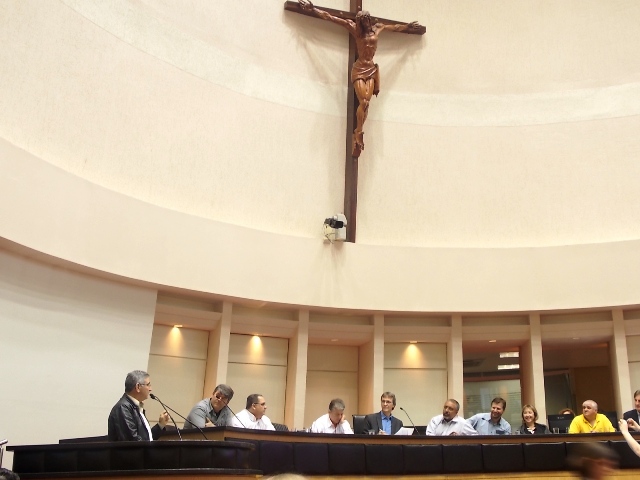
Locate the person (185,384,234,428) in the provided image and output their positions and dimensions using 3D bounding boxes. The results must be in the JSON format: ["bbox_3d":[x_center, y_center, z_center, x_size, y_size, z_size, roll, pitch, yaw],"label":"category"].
[{"bbox_3d":[-1.263,2.171,9.208,0.600,1.270,0.750,8,-21,-13],"label":"person"}]

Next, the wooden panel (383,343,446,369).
[{"bbox_3d":[1.362,1.679,12.324,0.920,0.390,0.050,1,-21,4],"label":"wooden panel"}]

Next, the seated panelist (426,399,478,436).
[{"bbox_3d":[1.492,2.374,9.499,0.600,1.220,0.750,1,-21,4],"label":"seated panelist"}]

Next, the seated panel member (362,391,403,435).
[{"bbox_3d":[0.720,2.336,9.661,0.560,1.270,0.750,4,-21,-5],"label":"seated panel member"}]

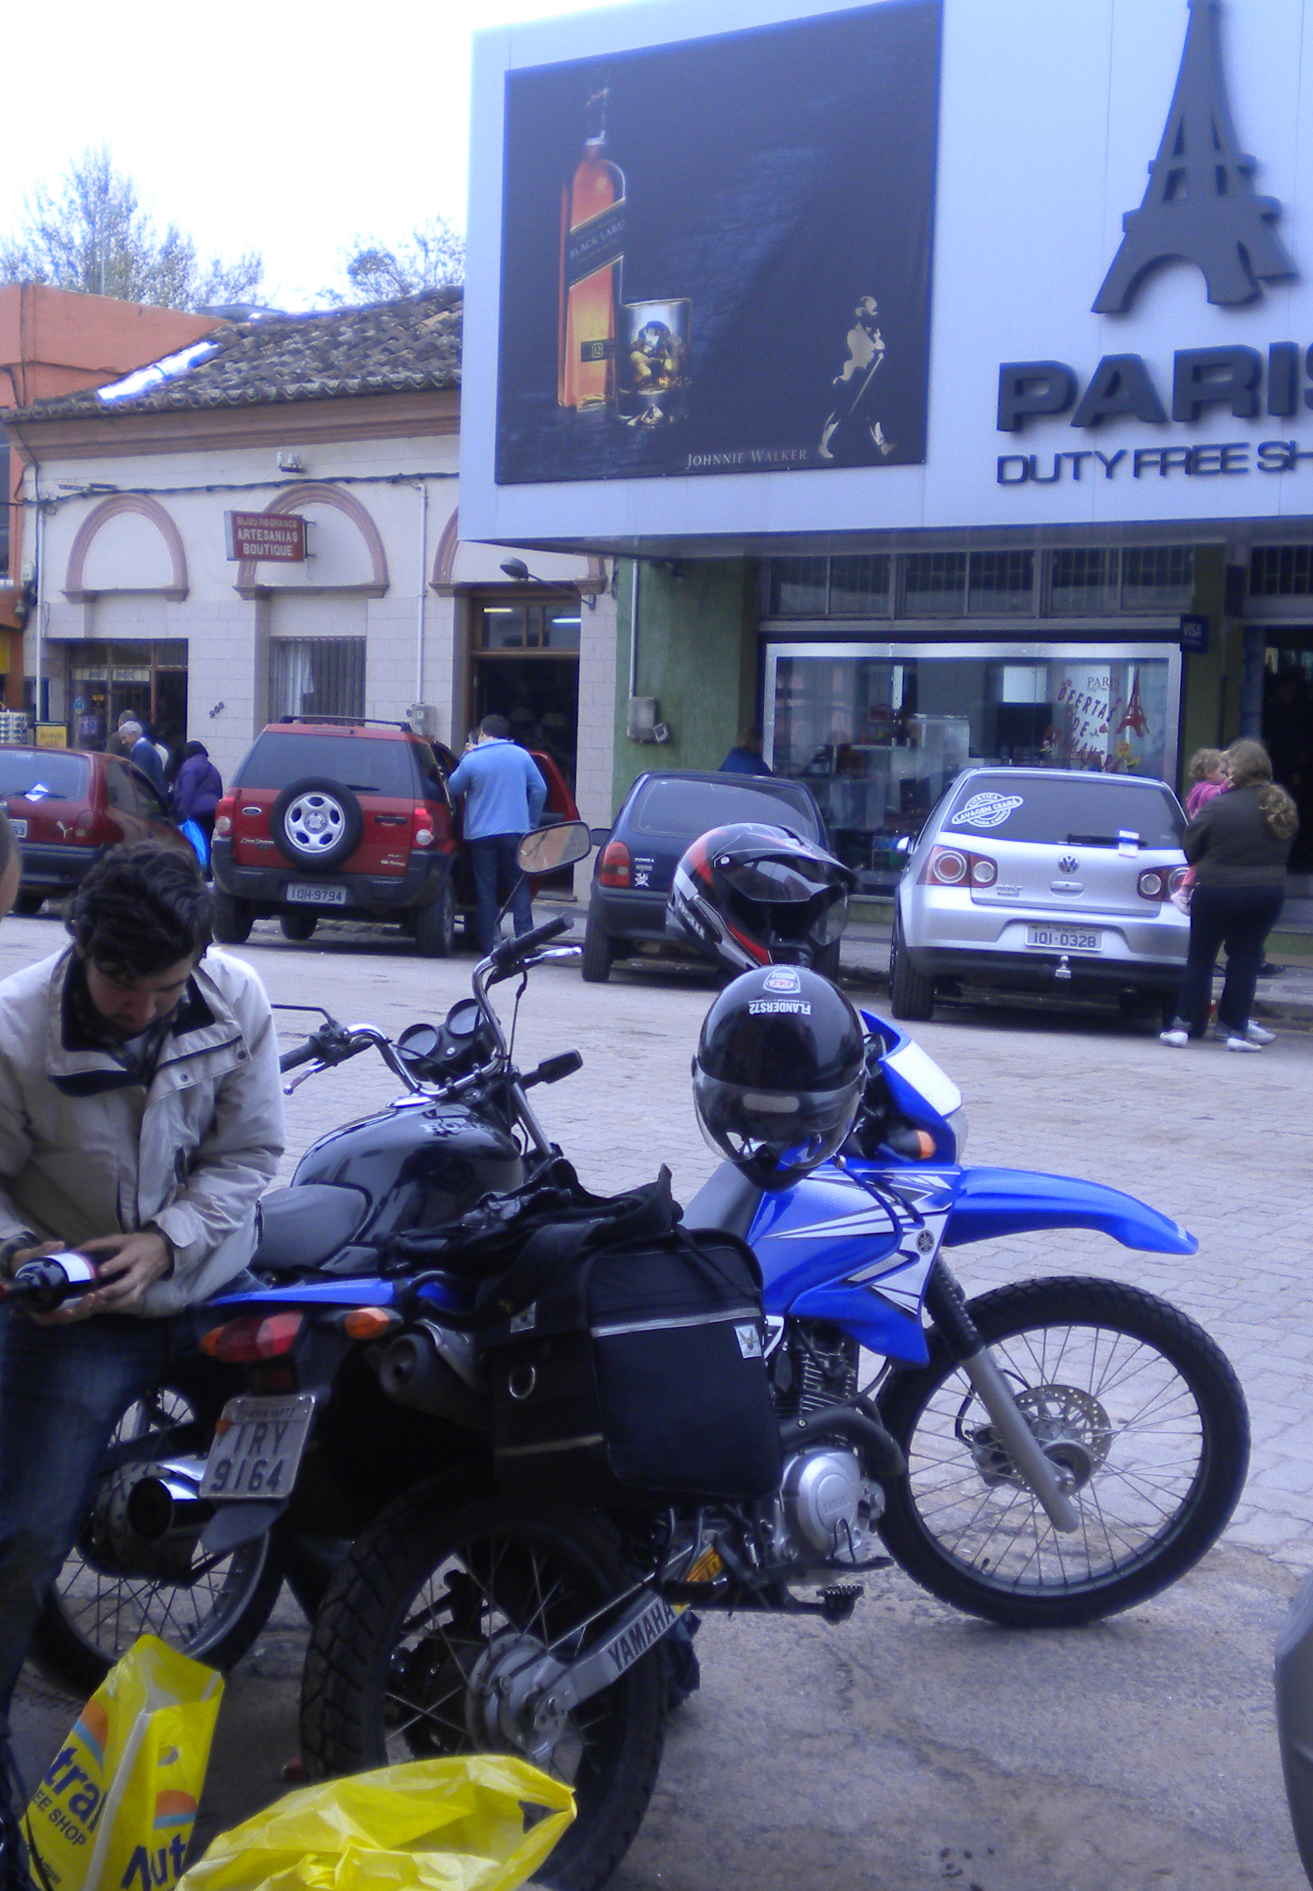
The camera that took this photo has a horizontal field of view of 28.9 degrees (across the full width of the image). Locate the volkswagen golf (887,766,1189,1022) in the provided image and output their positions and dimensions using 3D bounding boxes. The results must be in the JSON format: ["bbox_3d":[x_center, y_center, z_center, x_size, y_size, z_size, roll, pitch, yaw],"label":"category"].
[{"bbox_3d":[2.312,-0.274,15.340,1.735,1.457,4.200,4,1,5],"label":"volkswagen golf"}]

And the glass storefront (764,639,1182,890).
[{"bbox_3d":[2.573,-1.465,21.440,4.053,2.160,0.200,5,6,38],"label":"glass storefront"}]

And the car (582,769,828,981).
[{"bbox_3d":[0.417,-0.466,17.383,1.610,1.410,3.730,3,1,2],"label":"car"}]

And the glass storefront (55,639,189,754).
[{"bbox_3d":[-5.991,-2.108,28.256,2.342,2.538,0.300,5,6,38],"label":"glass storefront"}]

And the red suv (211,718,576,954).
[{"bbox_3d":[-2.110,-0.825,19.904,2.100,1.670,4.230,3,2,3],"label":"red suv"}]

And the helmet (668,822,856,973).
[{"bbox_3d":[0.195,-0.078,4.720,0.350,0.265,0.250,32,19,28],"label":"helmet"}]

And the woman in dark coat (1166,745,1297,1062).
[{"bbox_3d":[3.039,-0.281,13.396,0.530,1.609,0.450,-2,5,-37],"label":"woman in dark coat"}]

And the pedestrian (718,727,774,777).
[{"bbox_3d":[0.817,-1.087,23.068,0.340,1.760,0.500,-3,6,-45],"label":"pedestrian"}]

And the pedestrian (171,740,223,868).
[{"bbox_3d":[-4.896,-1.377,27.060,0.420,1.570,0.500,5,5,35],"label":"pedestrian"}]

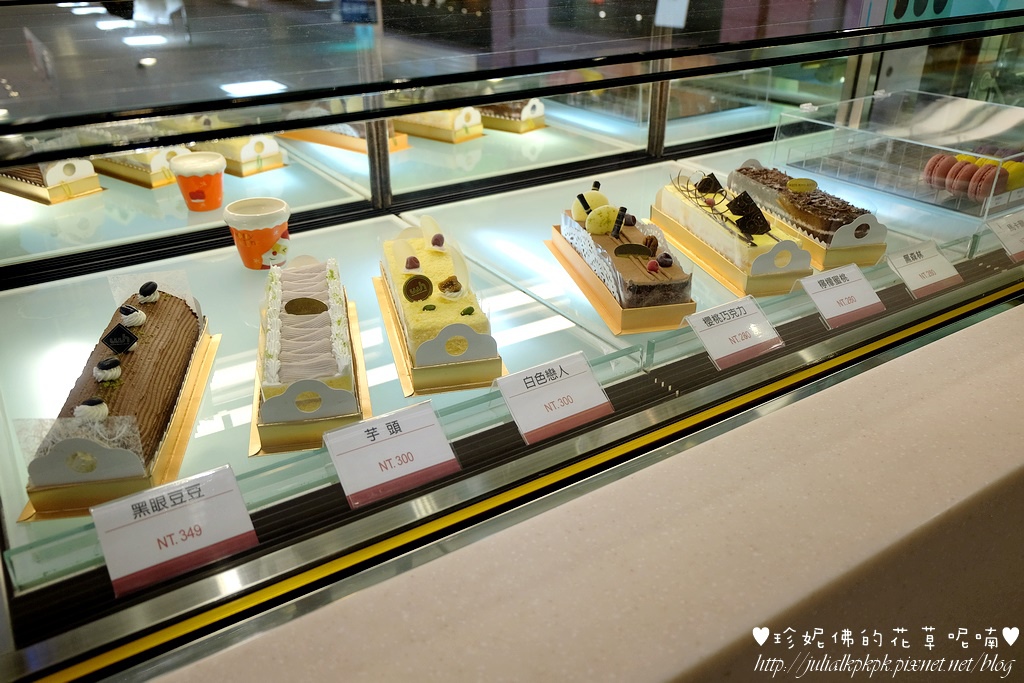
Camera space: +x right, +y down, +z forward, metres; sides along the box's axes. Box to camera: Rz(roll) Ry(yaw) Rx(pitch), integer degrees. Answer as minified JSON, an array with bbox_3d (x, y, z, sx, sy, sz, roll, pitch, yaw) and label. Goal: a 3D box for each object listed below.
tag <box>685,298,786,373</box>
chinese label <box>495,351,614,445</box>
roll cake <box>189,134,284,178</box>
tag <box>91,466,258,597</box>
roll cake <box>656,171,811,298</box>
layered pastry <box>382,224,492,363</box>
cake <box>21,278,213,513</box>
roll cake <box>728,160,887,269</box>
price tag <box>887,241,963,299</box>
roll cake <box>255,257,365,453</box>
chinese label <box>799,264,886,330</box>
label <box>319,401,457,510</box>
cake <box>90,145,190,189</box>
[{"bbox_3d":[0.205,-0.008,0.708,0.083,0.007,0.057,-17,68,-28],"label":"tag"},{"bbox_3d":[0.036,0.048,0.654,0.088,0.012,0.060,-16,68,-29],"label":"chinese label"},{"bbox_3d":[-0.512,-0.349,1.343,0.230,0.060,0.083,19,33,31],"label":"roll cake"},{"bbox_3d":[-0.210,0.118,0.483,0.083,0.007,0.057,-17,68,-28],"label":"tag"},{"bbox_3d":[0.271,-0.146,0.975,0.080,0.067,0.256,-7,29,-14],"label":"roll cake"},{"bbox_3d":[-0.081,-0.050,0.786,0.075,0.063,0.246,-7,29,-13],"label":"layered pastry"},{"bbox_3d":[-0.315,0.029,0.636,0.083,0.063,0.256,-5,29,-10],"label":"cake"},{"bbox_3d":[0.369,-0.174,0.990,0.074,0.062,0.266,-6,27,-8],"label":"roll cake"},{"bbox_3d":[0.443,-0.076,0.829,0.083,0.007,0.057,-17,69,-28],"label":"price tag"},{"bbox_3d":[-0.188,-0.004,0.707,0.083,0.058,0.256,-6,29,-13],"label":"roll cake"},{"bbox_3d":[0.330,-0.044,0.772,0.083,0.007,0.057,-17,69,-27],"label":"chinese label"},{"bbox_3d":[-0.085,0.080,0.550,0.083,0.007,0.057,-16,67,-27],"label":"label"},{"bbox_3d":[-0.667,-0.325,1.347,0.261,0.058,0.077,19,33,34],"label":"cake"}]

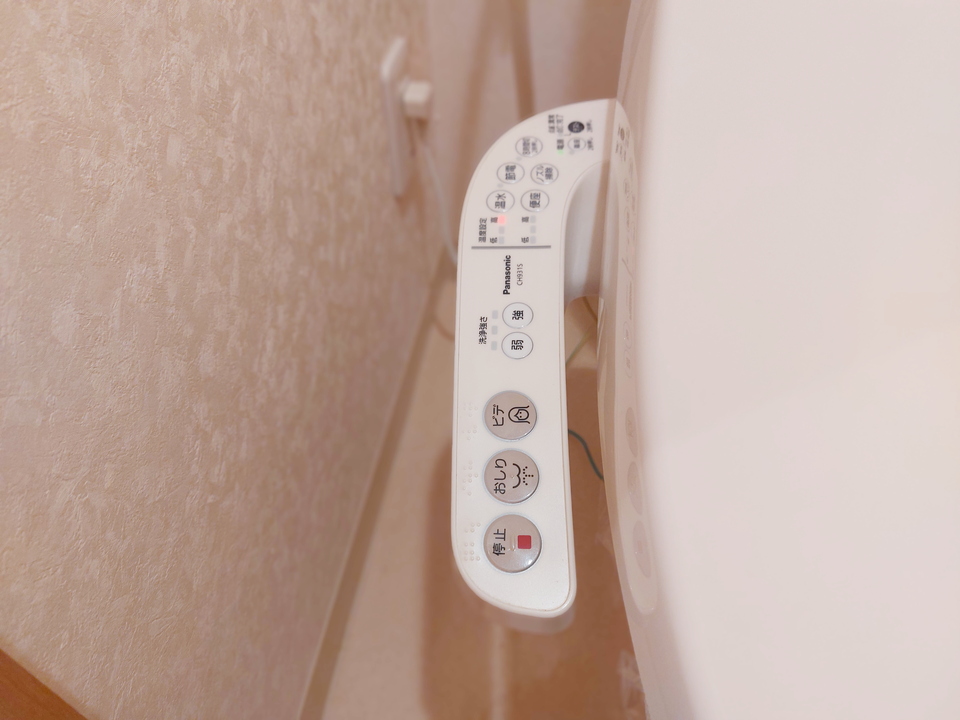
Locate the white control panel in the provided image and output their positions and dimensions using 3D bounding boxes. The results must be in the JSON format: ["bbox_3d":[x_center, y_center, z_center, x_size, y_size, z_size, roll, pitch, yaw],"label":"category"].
[{"bbox_3d":[0.033,-0.016,0.324,0.088,0.035,0.270,0,63,1],"label":"white control panel"}]

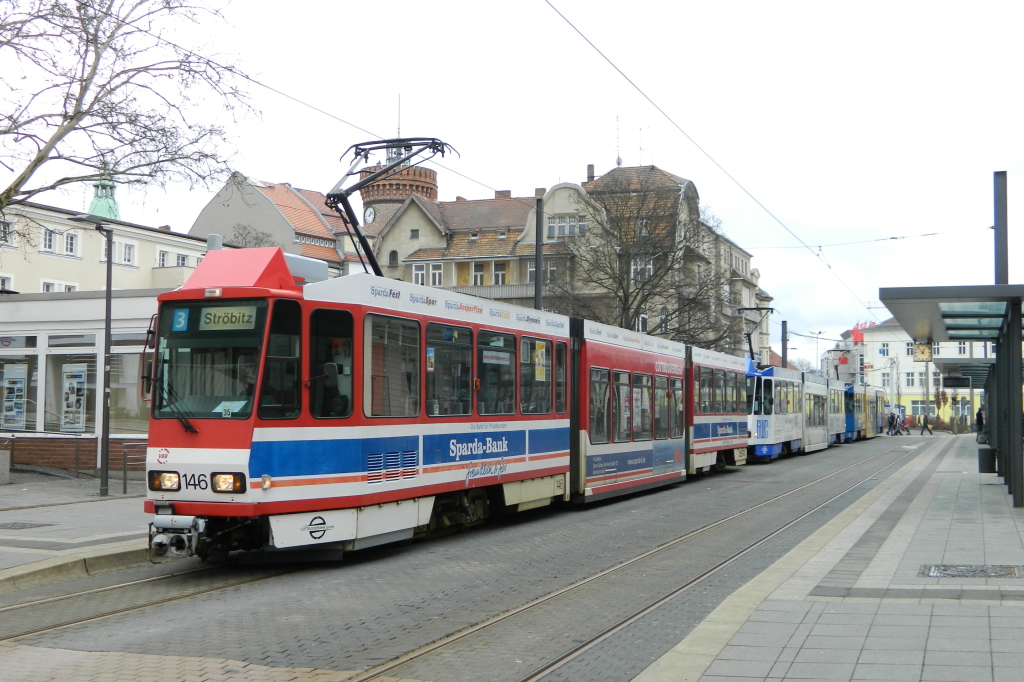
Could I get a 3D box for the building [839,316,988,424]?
[{"bbox_3d":[54.102,3.995,158.671,21.000,14.000,13.000,-1,-4,21],"label":"building"}]

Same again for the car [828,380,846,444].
[{"bbox_3d":[15.484,3.692,61.626,2.250,3.300,9.000,-1,-4,21],"label":"car"}]

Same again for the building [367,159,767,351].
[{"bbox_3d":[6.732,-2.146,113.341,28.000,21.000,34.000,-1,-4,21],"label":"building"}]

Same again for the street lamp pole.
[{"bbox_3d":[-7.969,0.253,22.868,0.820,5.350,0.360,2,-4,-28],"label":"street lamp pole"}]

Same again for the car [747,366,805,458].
[{"bbox_3d":[8.854,2.704,44.276,2.250,3.300,9.100,-1,-4,21],"label":"car"}]

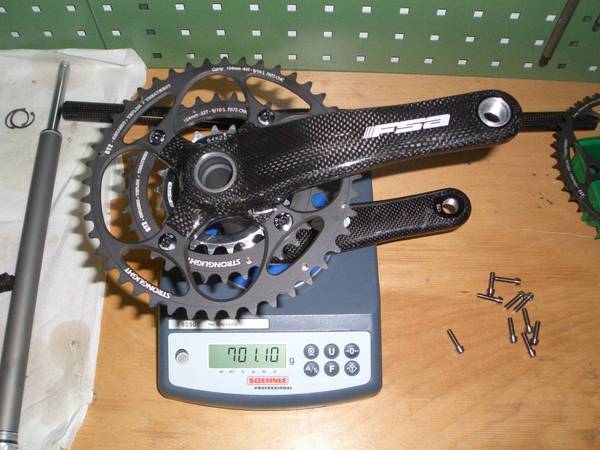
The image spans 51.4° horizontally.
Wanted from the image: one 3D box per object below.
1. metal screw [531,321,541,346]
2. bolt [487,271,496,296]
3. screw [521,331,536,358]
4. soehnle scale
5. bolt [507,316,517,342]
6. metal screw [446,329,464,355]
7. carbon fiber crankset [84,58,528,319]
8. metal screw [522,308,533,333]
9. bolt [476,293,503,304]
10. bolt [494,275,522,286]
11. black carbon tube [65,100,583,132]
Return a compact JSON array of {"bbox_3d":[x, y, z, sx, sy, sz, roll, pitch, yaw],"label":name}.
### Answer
[{"bbox_3d":[0.220,0.101,0.581,0.007,0.007,0.025,18,63,8],"label":"metal screw"},{"bbox_3d":[0.184,0.057,0.602,0.007,0.007,0.025,12,63,5],"label":"bolt"},{"bbox_3d":[0.211,0.110,0.576,0.007,0.007,0.025,-14,63,-6],"label":"screw"},{"bbox_3d":[-0.027,0.050,0.567,0.199,0.070,0.226,0,65,0],"label":"soehnle scale"},{"bbox_3d":[0.197,0.098,0.578,0.007,0.007,0.025,-1,61,0],"label":"bolt"},{"bbox_3d":[0.143,0.107,0.574,0.007,0.007,0.025,-20,63,-9],"label":"metal screw"},{"bbox_3d":[0.001,-0.020,0.455,0.284,0.180,0.183,-10,71,0],"label":"carbon fiber crankset"},{"bbox_3d":[0.212,0.089,0.582,0.007,0.007,0.025,-4,61,-2],"label":"metal screw"},{"bbox_3d":[0.181,0.070,0.595,0.025,0.007,0.007,12,66,9],"label":"bolt"},{"bbox_3d":[0.201,0.053,0.603,0.025,0.007,0.007,7,65,6],"label":"bolt"},{"bbox_3d":[0.032,-0.115,0.661,0.570,0.025,0.029,1,65,1],"label":"black carbon tube"}]

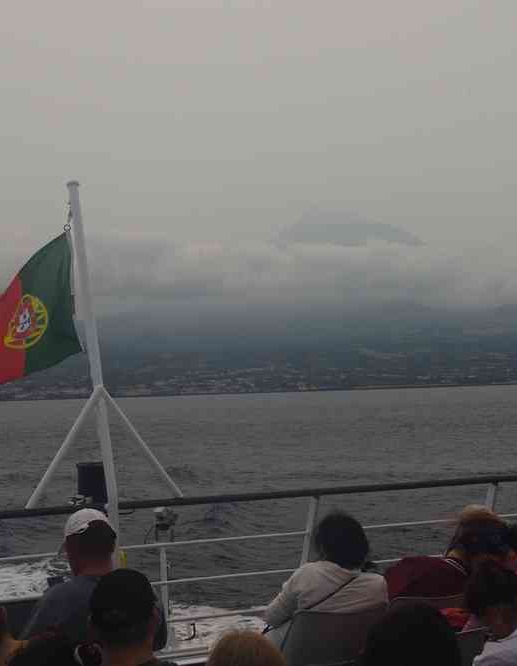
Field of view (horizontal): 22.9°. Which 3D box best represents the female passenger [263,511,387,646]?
[{"bbox_3d":[0.270,1.360,5.650,0.520,1.220,0.780,-1,-3,-14],"label":"female passenger"}]

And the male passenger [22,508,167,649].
[{"bbox_3d":[-0.700,1.330,5.200,0.570,1.290,0.800,-1,-3,-14],"label":"male passenger"}]

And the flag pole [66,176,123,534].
[{"bbox_3d":[-1.005,0.412,8.118,0.075,3.036,0.075,-1,-20,-23],"label":"flag pole"}]

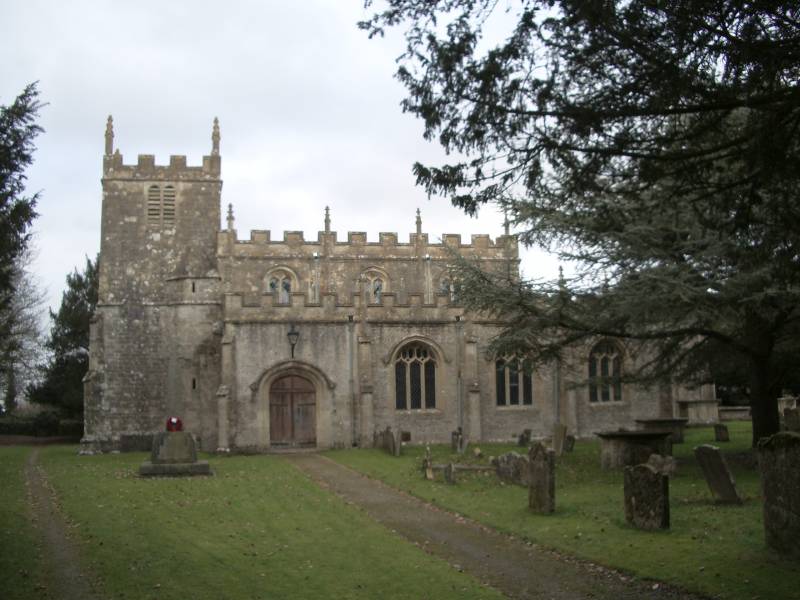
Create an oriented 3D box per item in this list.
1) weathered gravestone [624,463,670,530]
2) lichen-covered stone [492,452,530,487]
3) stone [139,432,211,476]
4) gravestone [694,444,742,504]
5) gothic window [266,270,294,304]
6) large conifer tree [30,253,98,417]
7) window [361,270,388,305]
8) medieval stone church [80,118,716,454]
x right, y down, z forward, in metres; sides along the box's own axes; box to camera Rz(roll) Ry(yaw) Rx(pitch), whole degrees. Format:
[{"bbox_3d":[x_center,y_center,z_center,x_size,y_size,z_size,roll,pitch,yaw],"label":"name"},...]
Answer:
[{"bbox_3d":[3.335,2.643,11.018,0.170,0.880,0.560,5,-9,-40],"label":"weathered gravestone"},{"bbox_3d":[2.401,3.558,17.262,0.160,0.700,0.800,6,-10,-45],"label":"lichen-covered stone"},{"bbox_3d":[-5.818,3.949,20.955,1.660,1.100,1.350,0,-7,-9],"label":"stone"},{"bbox_3d":[5.302,2.936,13.522,0.500,0.950,0.130,-22,-2,31],"label":"gravestone"},{"bbox_3d":[-5.338,-0.491,36.131,1.200,1.620,0.300,0,-7,-9],"label":"gothic window"},{"bbox_3d":[-19.502,2.812,50.000,8.000,11.800,8.000,2,-8,-21],"label":"large conifer tree"},{"bbox_3d":[-1.114,-0.500,36.779,1.140,1.620,0.300,0,-7,-9],"label":"window"},{"bbox_3d":[0.621,-0.257,39.013,27.818,13.909,12.570,0,-7,-9],"label":"medieval stone church"}]

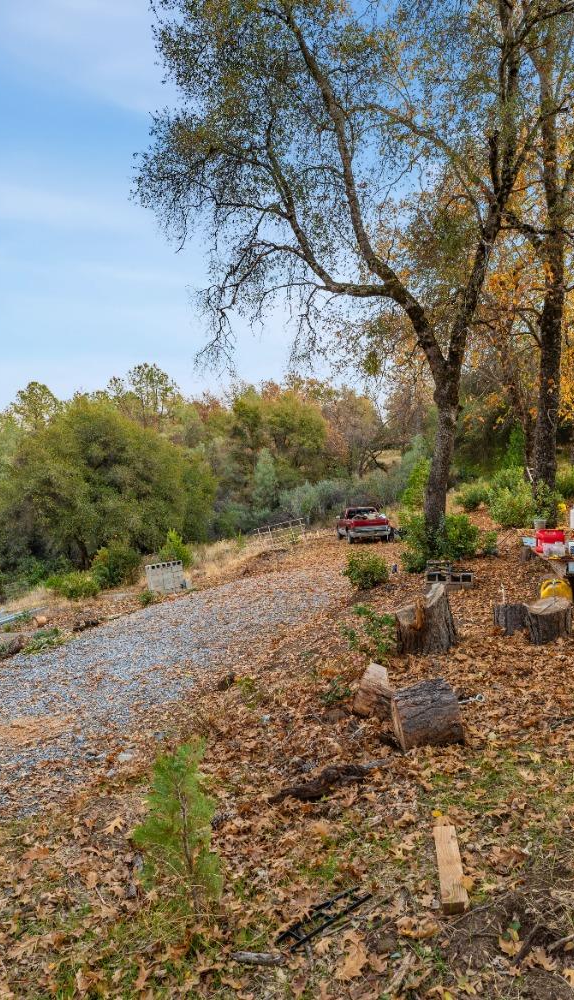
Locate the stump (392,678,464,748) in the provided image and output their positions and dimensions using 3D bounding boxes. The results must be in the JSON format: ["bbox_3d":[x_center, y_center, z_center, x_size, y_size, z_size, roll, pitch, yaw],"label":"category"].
[{"bbox_3d":[0.920,1.405,3.830,0.385,0.370,0.370,-12,0,-6],"label":"stump"}]

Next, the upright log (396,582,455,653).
[{"bbox_3d":[1.487,1.235,6.200,0.630,0.660,0.560,0,0,11],"label":"upright log"}]

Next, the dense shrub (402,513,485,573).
[{"bbox_3d":[3.567,0.963,13.500,1.880,1.320,1.750,0,0,11],"label":"dense shrub"}]

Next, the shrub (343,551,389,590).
[{"bbox_3d":[1.627,1.459,12.000,0.930,0.780,0.900,0,0,6],"label":"shrub"}]

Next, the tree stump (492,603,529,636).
[{"bbox_3d":[2.560,1.345,6.650,0.410,0.290,0.400,0,0,22],"label":"tree stump"}]

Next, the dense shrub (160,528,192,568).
[{"bbox_3d":[-4.462,1.984,23.500,1.280,1.650,1.250,0,0,-11],"label":"dense shrub"}]

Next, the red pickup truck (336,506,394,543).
[{"bbox_3d":[3.980,1.280,30.200,1.930,1.760,5.300,-2,0,-3],"label":"red pickup truck"}]

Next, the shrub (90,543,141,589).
[{"bbox_3d":[-4.650,1.790,15.800,1.360,1.240,1.300,0,0,-16],"label":"shrub"}]

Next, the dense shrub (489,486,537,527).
[{"bbox_3d":[6.520,0.190,16.800,1.400,1.180,1.300,0,0,21],"label":"dense shrub"}]

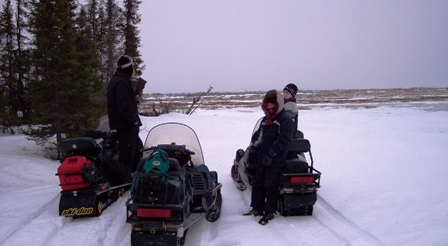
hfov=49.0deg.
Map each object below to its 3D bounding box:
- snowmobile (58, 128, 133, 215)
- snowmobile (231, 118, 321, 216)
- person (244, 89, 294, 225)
[{"bbox_3d":[-1.861,0.518,7.786,1.100,1.280,2.950,-1,3,1],"label":"snowmobile"},{"bbox_3d":[0.798,0.500,7.665,1.150,1.250,2.850,-1,3,-6],"label":"snowmobile"},{"bbox_3d":[0.574,0.403,6.270,0.560,1.620,0.520,2,5,43],"label":"person"}]

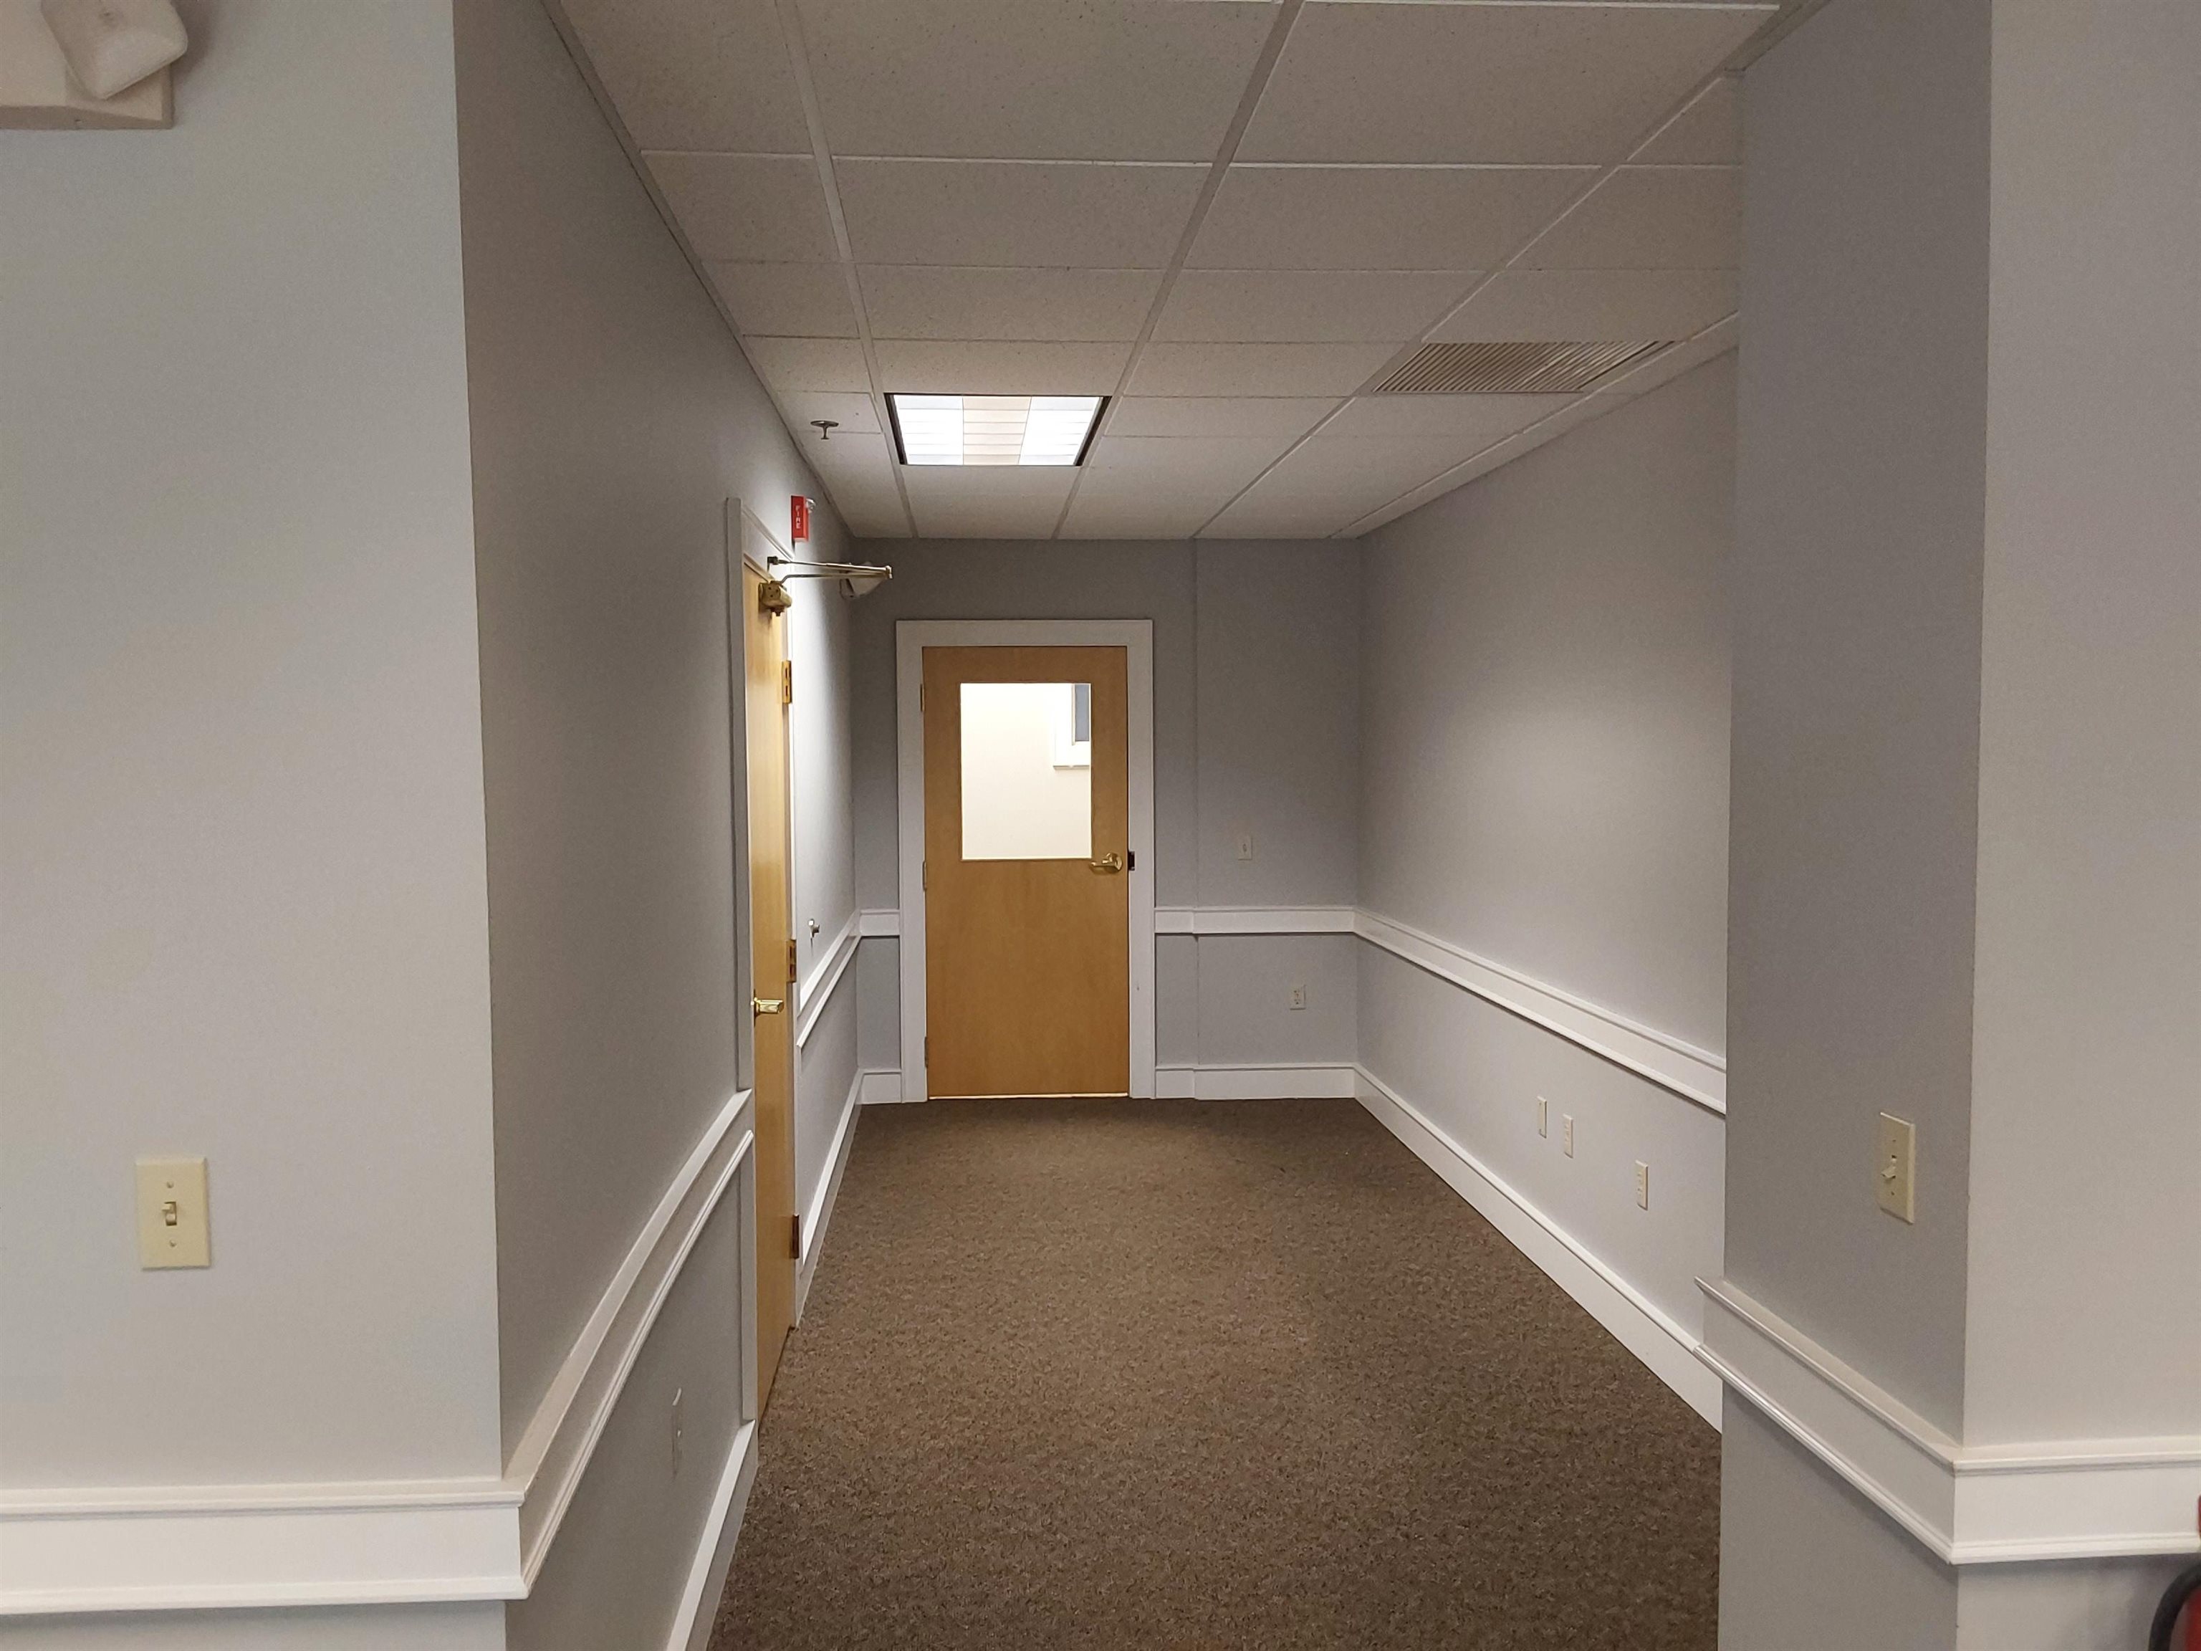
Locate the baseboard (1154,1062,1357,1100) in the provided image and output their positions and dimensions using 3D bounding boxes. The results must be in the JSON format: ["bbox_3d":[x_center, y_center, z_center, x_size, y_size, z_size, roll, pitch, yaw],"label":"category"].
[{"bbox_3d":[0.703,1.152,8.053,0.896,0.150,0.030,-1,3,-4],"label":"baseboard"}]

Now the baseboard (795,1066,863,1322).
[{"bbox_3d":[-0.971,1.237,6.501,0.020,0.150,2.840,-1,3,-4],"label":"baseboard"}]

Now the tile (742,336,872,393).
[{"bbox_3d":[-0.685,-1.093,4.226,0.272,0.022,0.600,-1,3,-4],"label":"tile"}]

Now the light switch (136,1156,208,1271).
[{"bbox_3d":[-0.948,0.398,1.815,0.070,0.115,0.016,-1,3,-4],"label":"light switch"}]

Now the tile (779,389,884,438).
[{"bbox_3d":[-0.732,-1.121,4.837,0.272,0.022,0.600,-1,3,-4],"label":"tile"}]

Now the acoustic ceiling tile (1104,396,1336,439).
[{"bbox_3d":[0.331,-1.129,4.902,0.602,0.020,0.602,-1,3,-4],"label":"acoustic ceiling tile"}]

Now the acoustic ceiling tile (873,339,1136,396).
[{"bbox_3d":[-0.235,-1.099,4.261,0.600,0.022,0.600,-1,3,-4],"label":"acoustic ceiling tile"}]

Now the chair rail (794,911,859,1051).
[{"bbox_3d":[-0.970,0.505,6.466,0.030,0.126,2.840,-1,3,-4],"label":"chair rail"}]

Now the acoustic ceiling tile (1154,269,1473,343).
[{"bbox_3d":[0.423,-1.078,3.698,0.600,0.022,0.600,-1,3,-4],"label":"acoustic ceiling tile"}]

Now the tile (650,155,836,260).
[{"bbox_3d":[-0.589,-1.033,3.002,0.282,0.020,0.602,-1,3,-4],"label":"tile"}]

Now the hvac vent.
[{"bbox_3d":[0.994,-1.110,4.343,0.560,0.030,0.575,-1,3,-4],"label":"hvac vent"}]

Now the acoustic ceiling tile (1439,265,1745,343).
[{"bbox_3d":[1.034,-1.086,3.745,0.600,0.022,0.600,-1,3,-4],"label":"acoustic ceiling tile"}]

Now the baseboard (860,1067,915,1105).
[{"bbox_3d":[-0.961,1.162,7.930,0.211,0.158,0.020,-1,3,-4],"label":"baseboard"}]

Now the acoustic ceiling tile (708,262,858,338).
[{"bbox_3d":[-0.637,-1.064,3.616,0.272,0.022,0.600,-1,3,-4],"label":"acoustic ceiling tile"}]

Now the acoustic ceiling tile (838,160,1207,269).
[{"bbox_3d":[-0.141,-1.037,3.035,0.602,0.020,0.602,-1,3,-4],"label":"acoustic ceiling tile"}]

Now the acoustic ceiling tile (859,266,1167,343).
[{"bbox_3d":[-0.187,-1.070,3.651,0.600,0.022,0.600,-1,3,-4],"label":"acoustic ceiling tile"}]

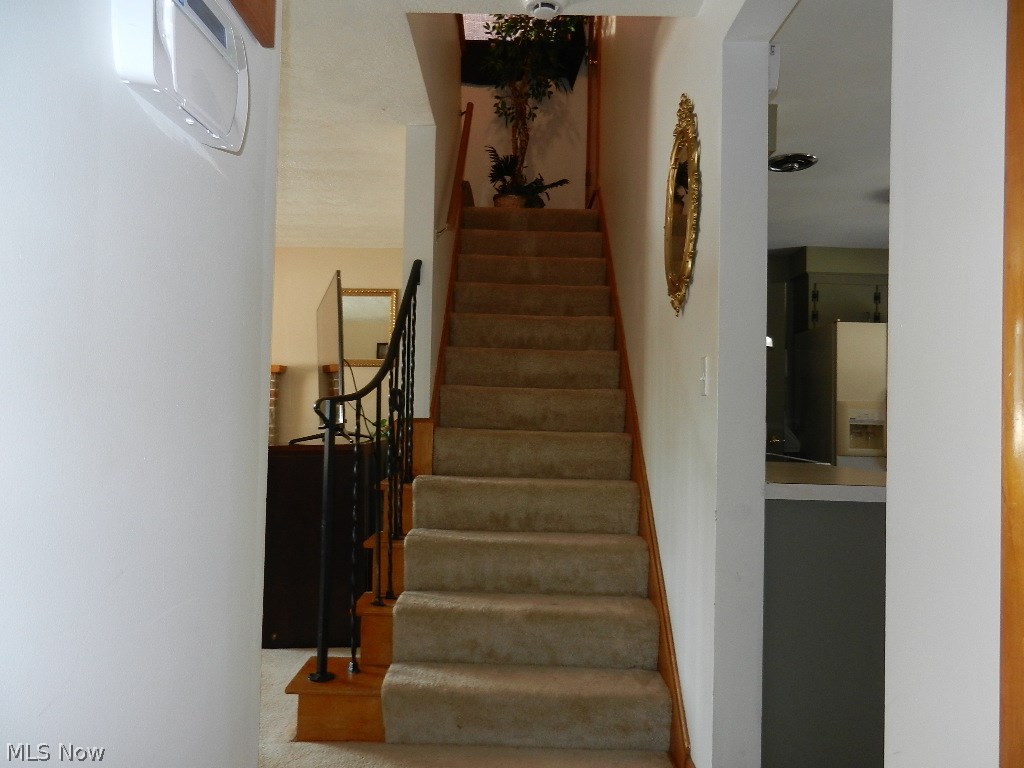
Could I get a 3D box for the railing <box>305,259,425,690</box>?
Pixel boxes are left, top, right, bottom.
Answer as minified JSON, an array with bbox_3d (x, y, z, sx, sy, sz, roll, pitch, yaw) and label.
[{"bbox_3d":[-0.547,0.211,2.894,0.268,1.586,0.828,1,-1,0],"label":"railing"}]

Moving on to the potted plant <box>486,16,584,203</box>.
[{"bbox_3d":[0.154,-2.075,5.630,0.758,1.869,0.656,1,-1,0],"label":"potted plant"}]

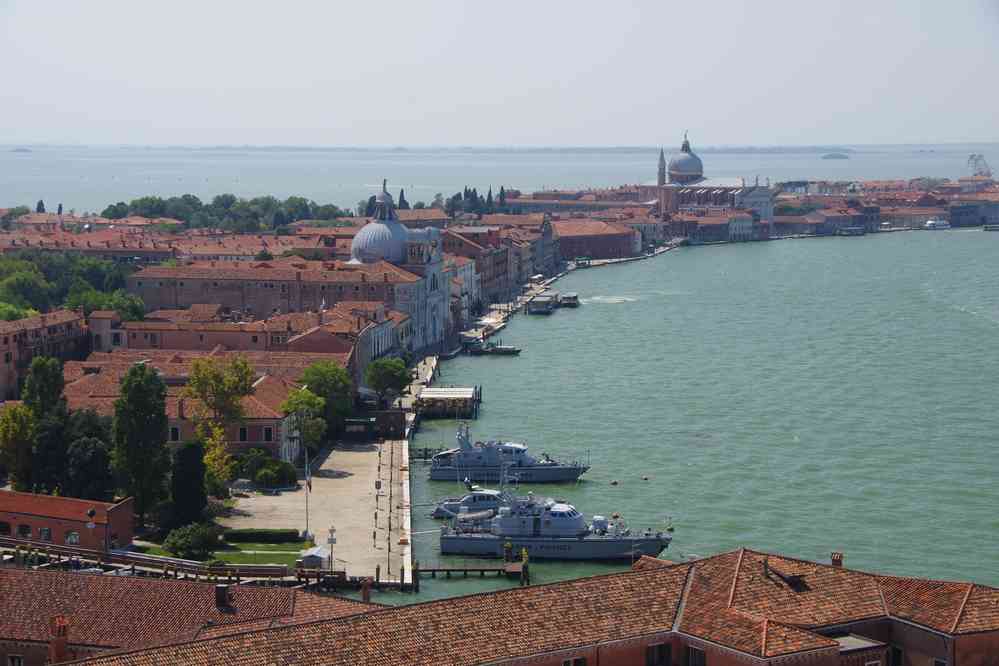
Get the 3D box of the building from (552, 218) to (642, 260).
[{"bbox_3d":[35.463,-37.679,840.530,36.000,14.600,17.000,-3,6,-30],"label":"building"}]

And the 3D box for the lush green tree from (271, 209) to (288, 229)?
[{"bbox_3d":[-99.110,-48.120,939.640,7.800,16.160,7.800,0,5,0],"label":"lush green tree"}]

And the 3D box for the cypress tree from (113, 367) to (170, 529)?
[{"bbox_3d":[-46.490,14.120,269.520,7.000,20.210,7.000,0,5,0],"label":"cypress tree"}]

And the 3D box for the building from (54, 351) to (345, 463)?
[{"bbox_3d":[-49.500,11.670,346.630,44.000,10.800,60.000,0,5,-3],"label":"building"}]

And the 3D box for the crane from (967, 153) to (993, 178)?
[{"bbox_3d":[345.120,-109.640,1496.320,18.000,36.000,14.000,0,5,0],"label":"crane"}]

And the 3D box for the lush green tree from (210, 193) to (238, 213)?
[{"bbox_3d":[-132.055,-56.450,999.076,13.500,21.980,13.000,0,5,0],"label":"lush green tree"}]

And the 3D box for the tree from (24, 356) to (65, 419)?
[{"bbox_3d":[-65.165,11.827,297.399,5.800,17.060,5.800,0,5,0],"label":"tree"}]

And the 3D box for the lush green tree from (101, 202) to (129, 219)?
[{"bbox_3d":[-184.871,-54.014,999.295,13.500,17.300,13.000,0,5,0],"label":"lush green tree"}]

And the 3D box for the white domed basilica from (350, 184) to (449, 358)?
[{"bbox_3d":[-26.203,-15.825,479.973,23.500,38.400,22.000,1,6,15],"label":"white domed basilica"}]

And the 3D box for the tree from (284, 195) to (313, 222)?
[{"bbox_3d":[-93.136,-52.358,959.292,14.000,21.120,13.000,0,5,0],"label":"tree"}]

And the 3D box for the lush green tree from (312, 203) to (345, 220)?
[{"bbox_3d":[-80.070,-51.980,974.430,15.000,17.290,13.000,0,5,0],"label":"lush green tree"}]

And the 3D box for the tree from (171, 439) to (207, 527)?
[{"bbox_3d":[-38.511,18.628,258.871,4.600,10.620,4.400,0,5,0],"label":"tree"}]

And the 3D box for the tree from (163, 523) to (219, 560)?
[{"bbox_3d":[-35.541,23.873,240.080,6.300,4.080,5.800,0,5,0],"label":"tree"}]

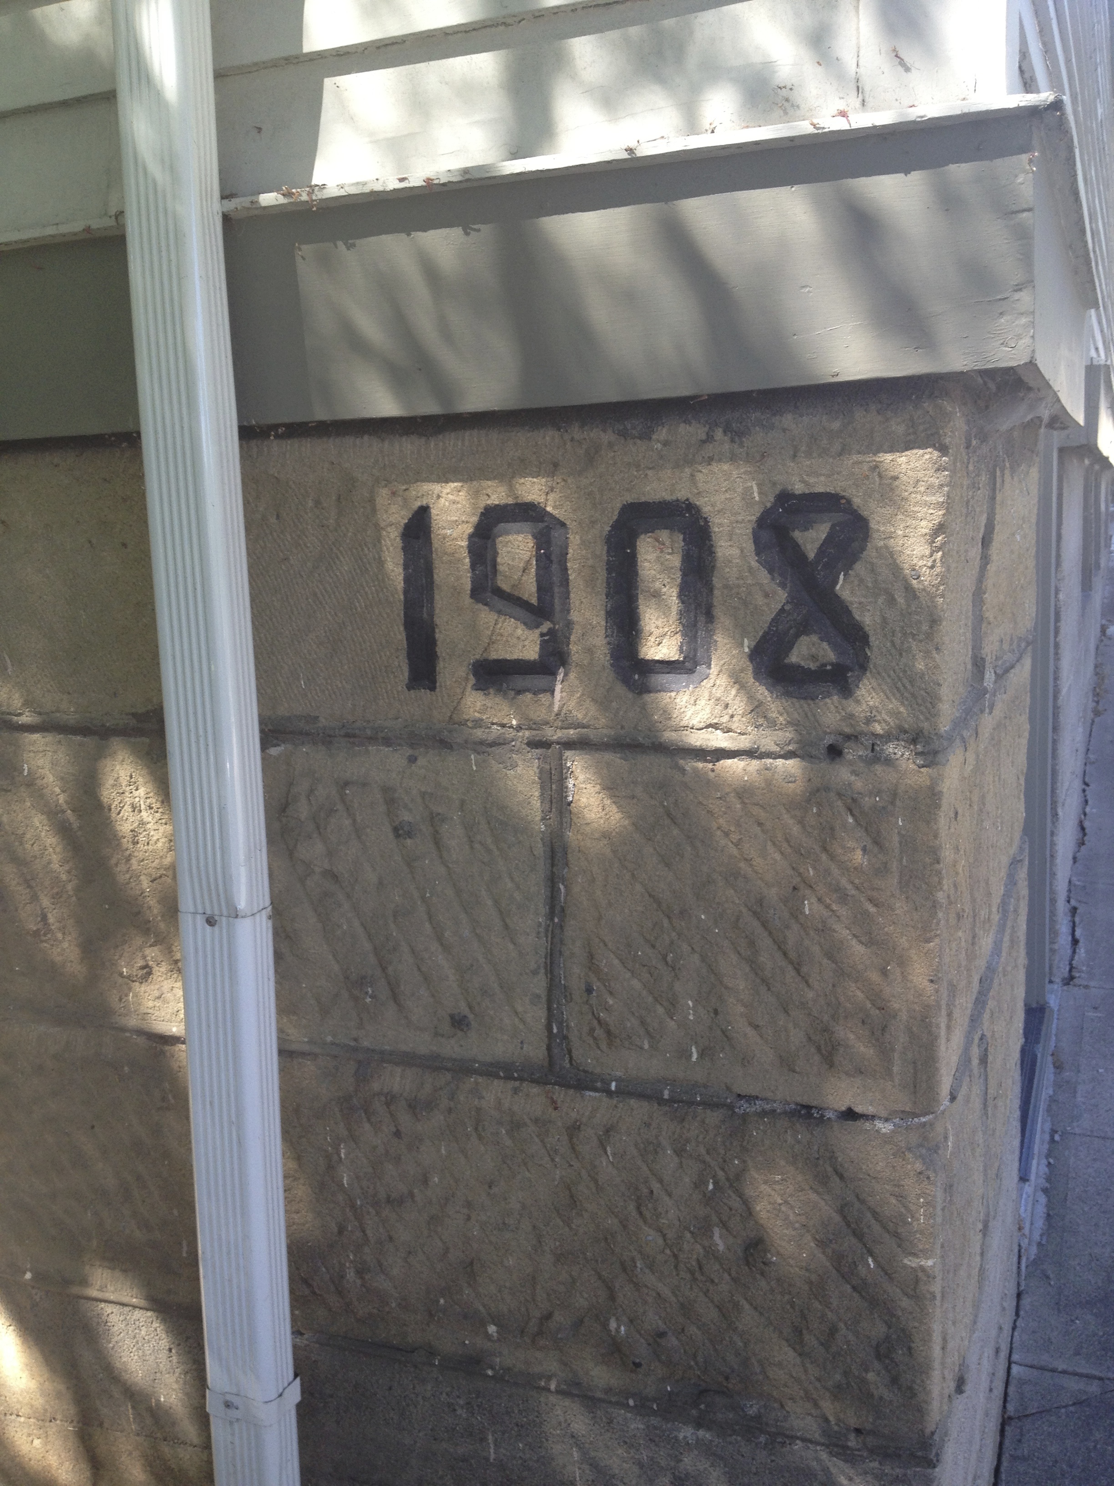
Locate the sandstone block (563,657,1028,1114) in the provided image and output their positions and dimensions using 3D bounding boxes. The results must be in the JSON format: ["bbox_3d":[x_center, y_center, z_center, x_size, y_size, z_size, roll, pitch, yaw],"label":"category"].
[{"bbox_3d":[0.371,0.116,2.001,0.389,0.354,0.986,1,9,21],"label":"sandstone block"}]

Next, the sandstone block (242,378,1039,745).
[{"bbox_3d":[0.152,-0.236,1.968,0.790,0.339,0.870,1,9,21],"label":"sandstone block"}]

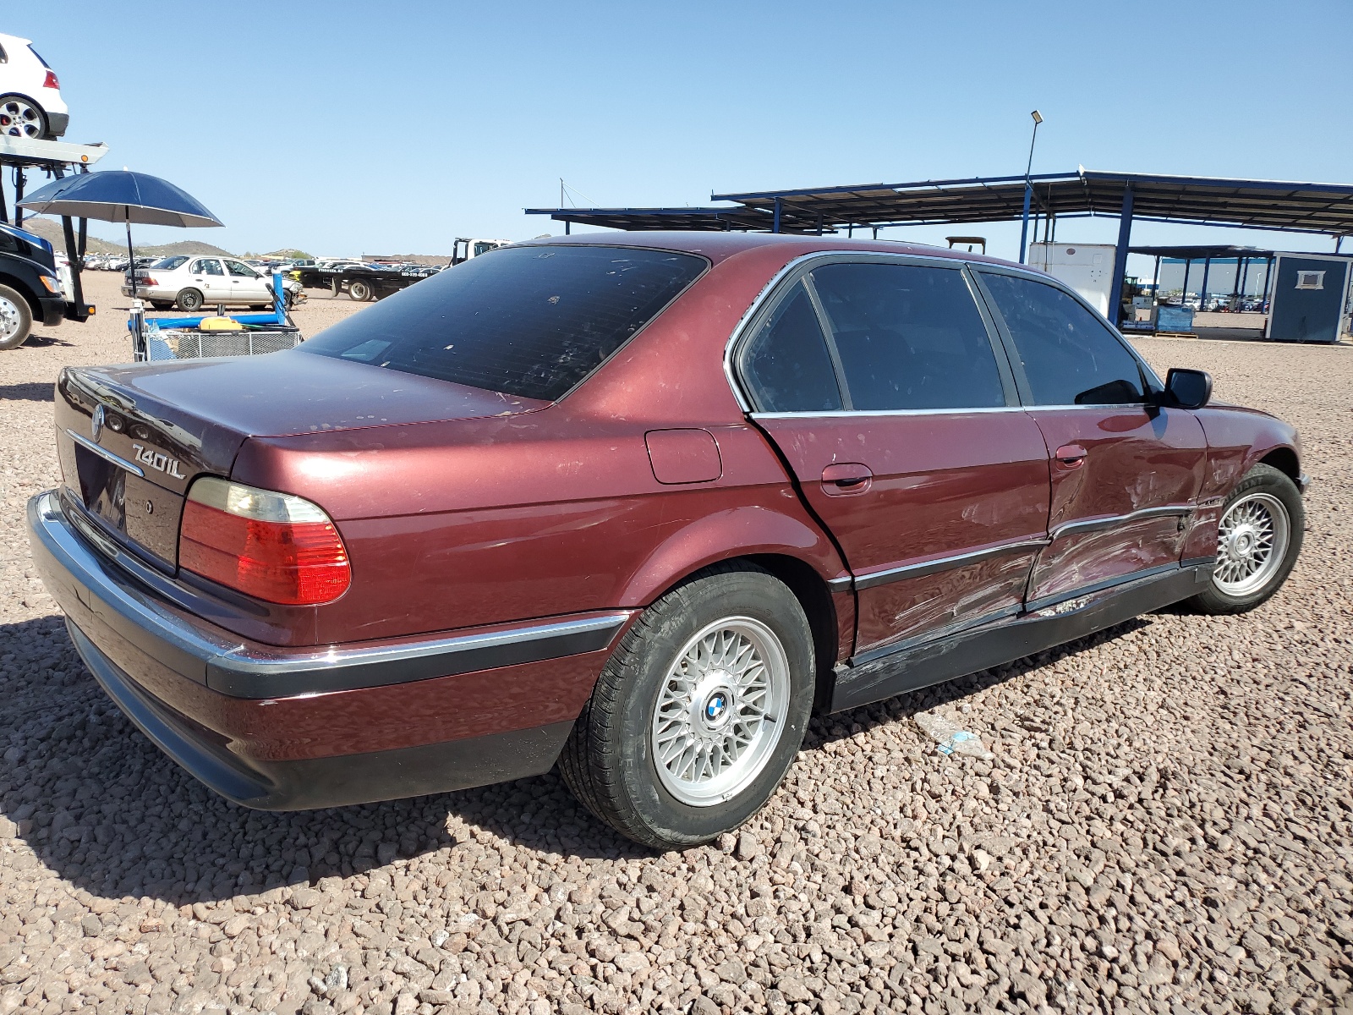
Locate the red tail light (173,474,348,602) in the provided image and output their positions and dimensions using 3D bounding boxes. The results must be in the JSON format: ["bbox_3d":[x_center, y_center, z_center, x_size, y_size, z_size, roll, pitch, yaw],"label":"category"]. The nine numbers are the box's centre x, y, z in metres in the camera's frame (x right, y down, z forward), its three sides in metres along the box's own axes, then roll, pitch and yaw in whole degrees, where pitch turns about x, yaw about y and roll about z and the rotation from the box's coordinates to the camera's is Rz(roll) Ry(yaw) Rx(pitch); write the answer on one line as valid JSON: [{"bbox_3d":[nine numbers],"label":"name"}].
[{"bbox_3d":[-0.719,0.042,1.747,0.200,0.200,0.380,-8,15,-40],"label":"red tail light"}]

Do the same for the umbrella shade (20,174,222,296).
[{"bbox_3d":[-4.980,-2.475,9.200,1.650,1.130,1.650,6,12,17],"label":"umbrella shade"}]

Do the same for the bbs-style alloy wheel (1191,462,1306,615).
[{"bbox_3d":[2.381,0.132,4.378,0.670,0.670,0.240,-2,12,-20],"label":"bbs-style alloy wheel"}]

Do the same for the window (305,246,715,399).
[{"bbox_3d":[-0.519,-0.544,2.753,0.660,0.120,1.380,-42,34,-26],"label":"window"}]

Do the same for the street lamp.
[{"bbox_3d":[10.550,-8.650,30.800,0.500,6.300,0.550,8,13,26],"label":"street lamp"}]

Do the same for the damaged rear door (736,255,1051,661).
[{"bbox_3d":[0.582,-0.157,2.722,1.250,1.020,0.270,-8,15,-40],"label":"damaged rear door"}]

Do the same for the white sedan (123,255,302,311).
[{"bbox_3d":[-11.659,-5.705,25.898,1.690,1.390,4.300,12,15,39],"label":"white sedan"}]

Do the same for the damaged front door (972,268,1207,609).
[{"bbox_3d":[1.394,-0.250,3.404,1.270,1.030,0.260,-8,15,-40],"label":"damaged front door"}]

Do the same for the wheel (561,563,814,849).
[{"bbox_3d":[0.043,0.445,2.413,0.670,0.670,0.245,-8,15,-40],"label":"wheel"}]

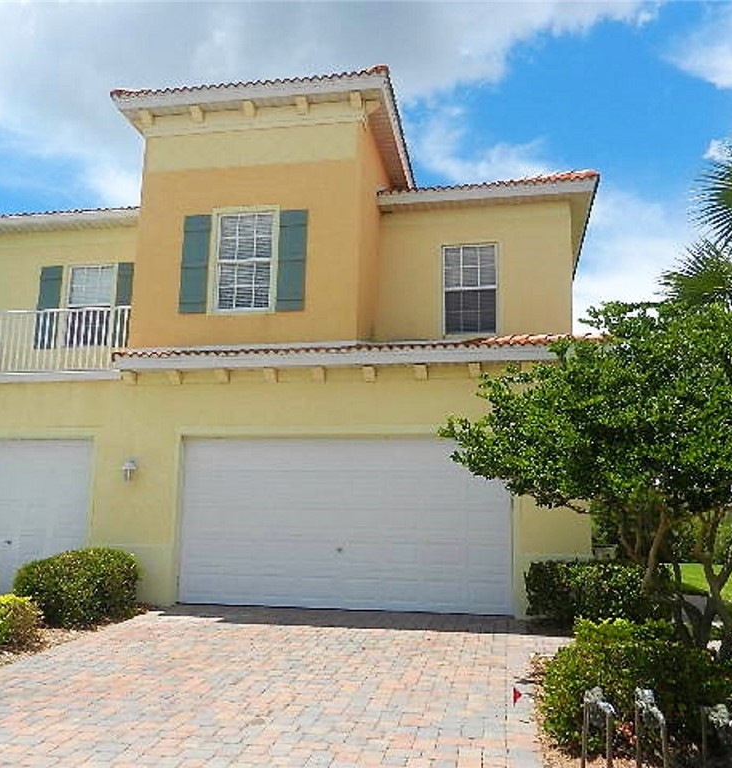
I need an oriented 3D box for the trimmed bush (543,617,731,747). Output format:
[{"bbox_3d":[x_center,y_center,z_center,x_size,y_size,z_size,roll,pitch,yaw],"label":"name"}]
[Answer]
[{"bbox_3d":[1.933,2.148,5.374,1.300,0.680,1.400,-1,-9,10],"label":"trimmed bush"}]

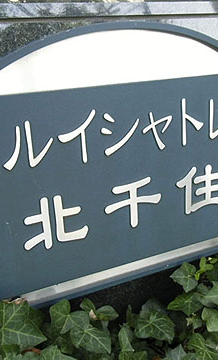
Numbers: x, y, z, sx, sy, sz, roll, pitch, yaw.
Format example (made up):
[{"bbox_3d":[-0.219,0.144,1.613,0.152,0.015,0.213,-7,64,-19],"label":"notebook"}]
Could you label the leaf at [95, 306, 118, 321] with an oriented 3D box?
[{"bbox_3d":[-0.004,0.231,0.576,0.040,0.032,0.012,-8,-11,-11],"label":"leaf"}]

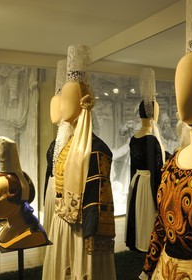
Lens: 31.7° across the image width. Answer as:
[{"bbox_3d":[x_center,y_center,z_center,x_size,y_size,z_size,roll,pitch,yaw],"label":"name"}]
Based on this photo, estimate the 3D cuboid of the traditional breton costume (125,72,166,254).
[{"bbox_3d":[0.505,0.209,3.450,0.430,1.850,0.400,2,3,41],"label":"traditional breton costume"}]

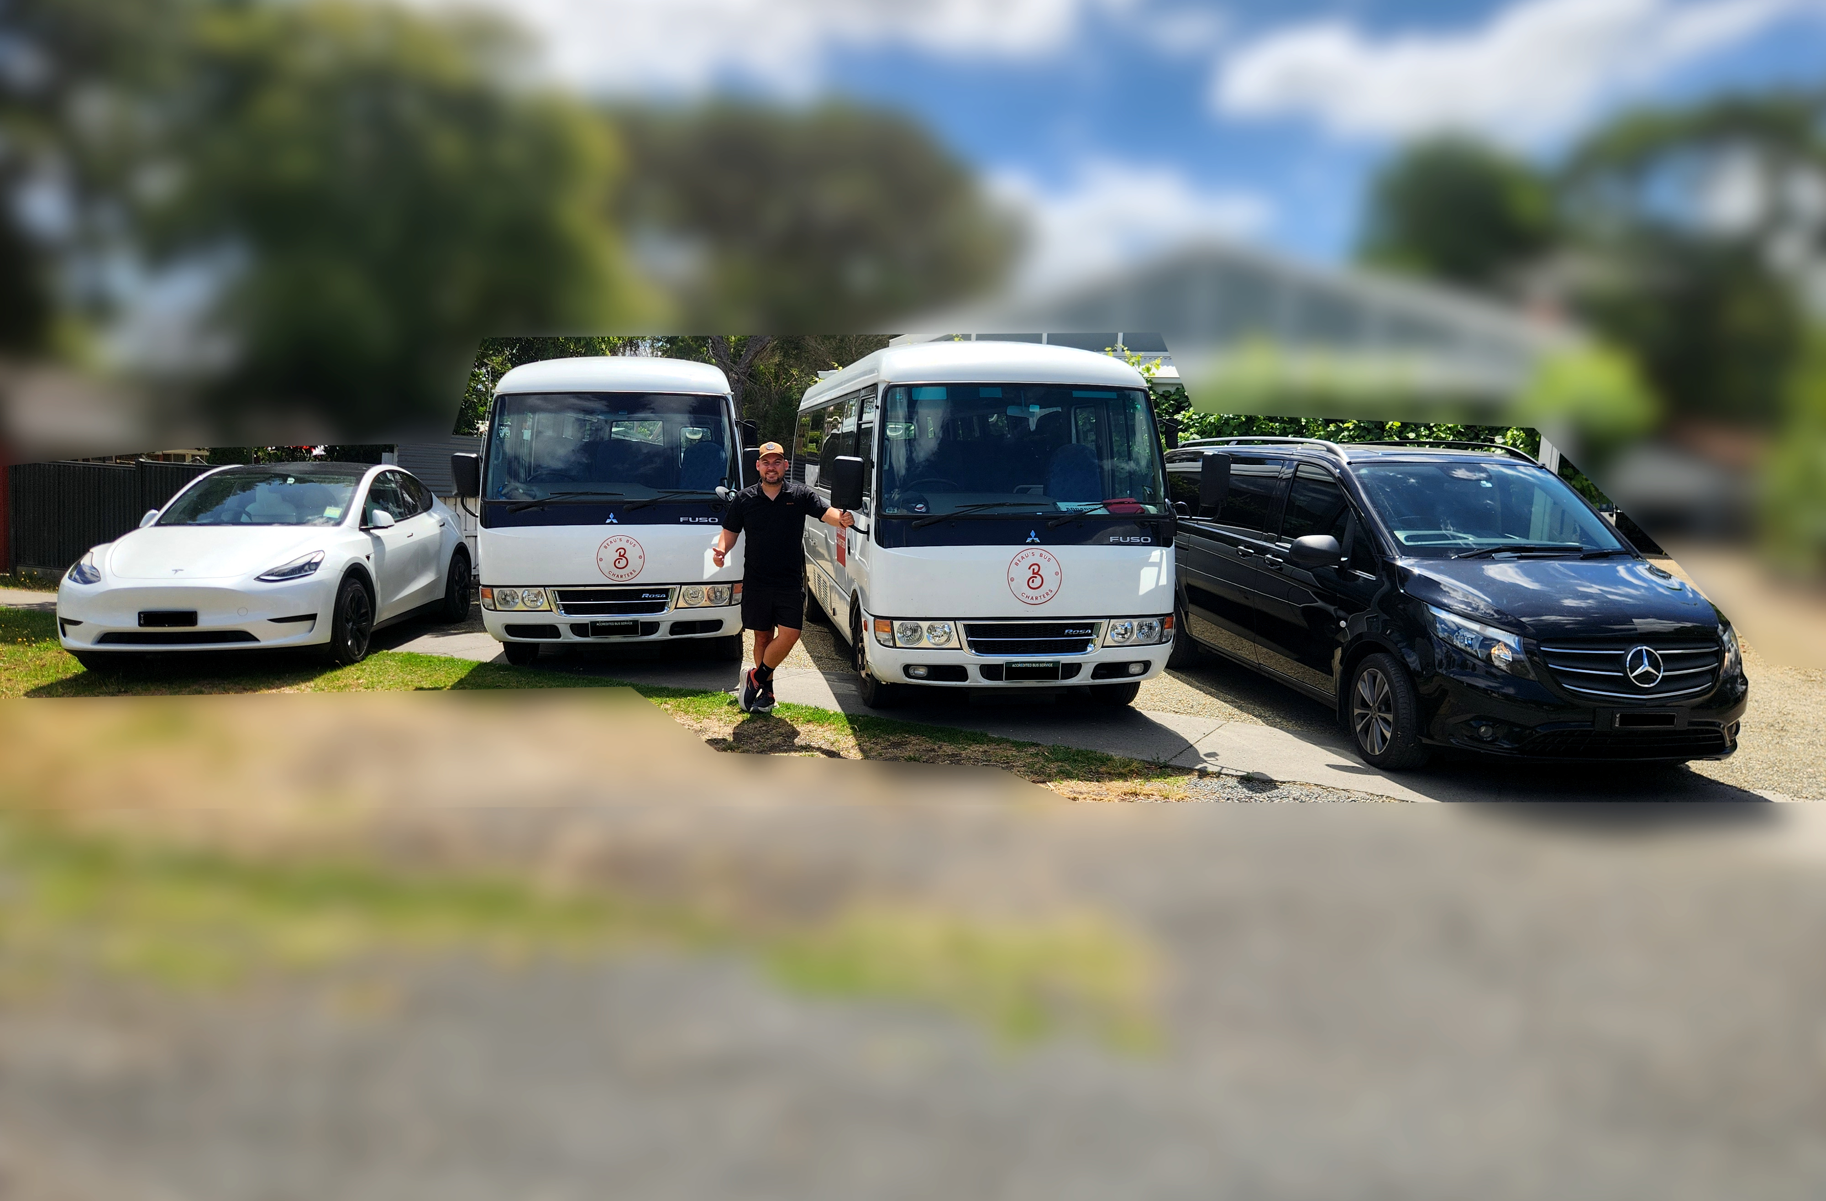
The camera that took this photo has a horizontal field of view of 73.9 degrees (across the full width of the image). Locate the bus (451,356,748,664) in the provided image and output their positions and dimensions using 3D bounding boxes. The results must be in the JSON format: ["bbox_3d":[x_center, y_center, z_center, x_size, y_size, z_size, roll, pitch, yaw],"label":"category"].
[{"bbox_3d":[-2.938,-1.124,12.998,2.050,2.650,7.700,0,7,-10],"label":"bus"}]

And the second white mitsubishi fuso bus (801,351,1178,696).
[{"bbox_3d":[0.138,-0.887,11.296,2.050,2.650,7.700,0,7,-10],"label":"second white mitsubishi fuso bus"}]

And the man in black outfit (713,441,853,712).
[{"bbox_3d":[-0.881,-0.171,8.237,0.980,1.801,0.450,0,7,-4],"label":"man in black outfit"}]

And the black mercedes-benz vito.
[{"bbox_3d":[3.332,-0.180,8.557,1.980,1.910,5.140,0,7,-8],"label":"black mercedes-benz vito"}]

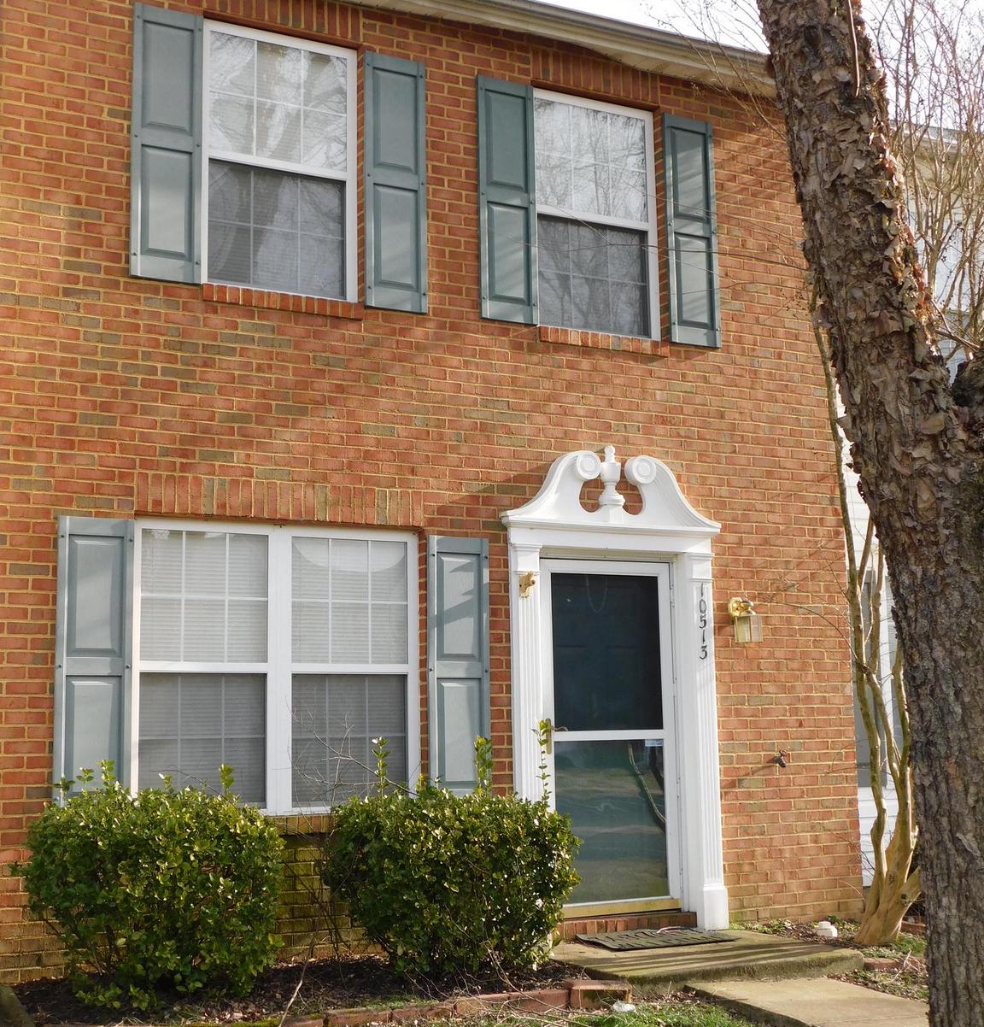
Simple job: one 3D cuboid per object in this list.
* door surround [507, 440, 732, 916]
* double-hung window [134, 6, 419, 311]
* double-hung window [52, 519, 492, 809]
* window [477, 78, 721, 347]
[{"bbox_3d":[0.703,0.983,8.618,1.401,2.770,0.220,3,-9,-27],"label":"door surround"},{"bbox_3d":[-1.126,-1.874,8.192,1.663,1.478,0.140,3,-9,-27],"label":"double-hung window"},{"bbox_3d":[-1.068,0.805,7.802,2.332,1.473,0.140,3,-9,-27],"label":"double-hung window"},{"bbox_3d":[0.643,-1.771,9.087,1.658,1.455,0.140,3,-9,-27],"label":"window"}]

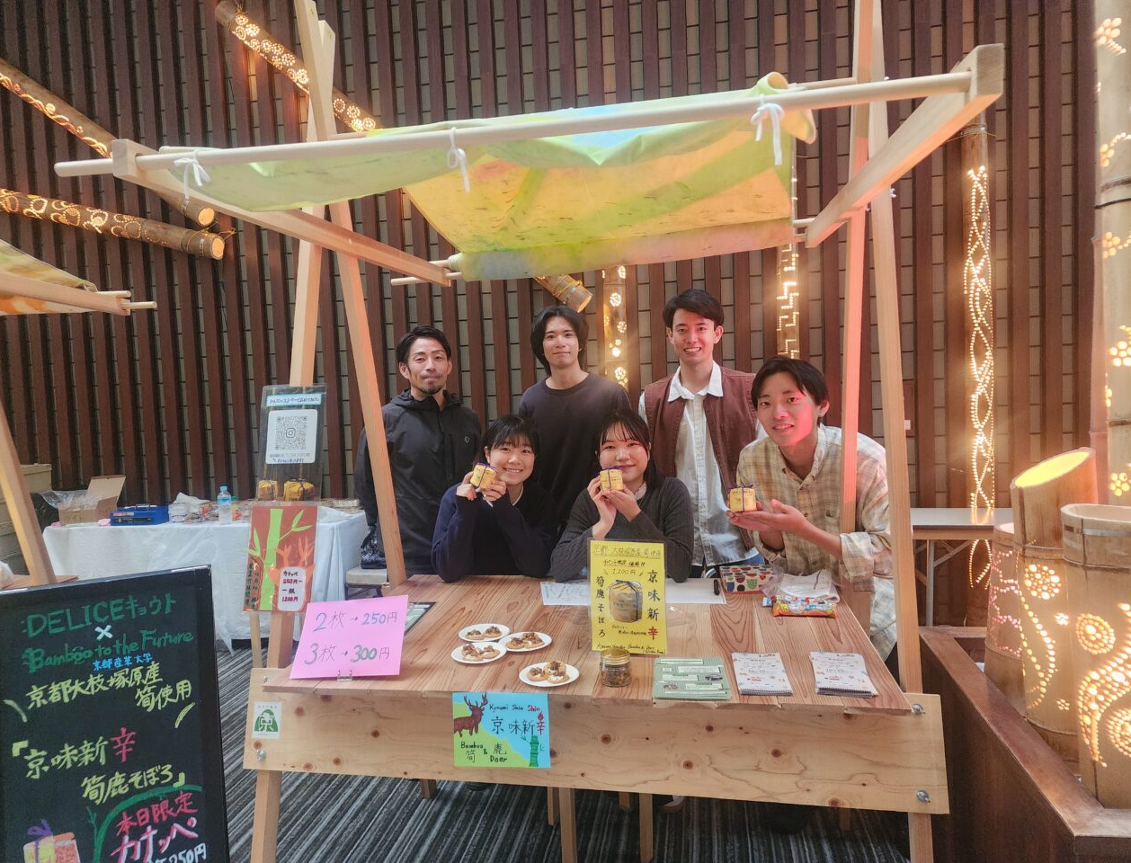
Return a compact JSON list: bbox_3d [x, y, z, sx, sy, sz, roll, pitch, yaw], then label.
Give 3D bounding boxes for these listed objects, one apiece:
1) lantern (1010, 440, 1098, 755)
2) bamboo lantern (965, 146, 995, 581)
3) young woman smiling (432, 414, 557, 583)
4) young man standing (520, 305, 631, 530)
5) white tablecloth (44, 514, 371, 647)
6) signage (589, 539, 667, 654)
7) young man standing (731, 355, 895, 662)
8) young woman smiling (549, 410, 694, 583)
[{"bbox_3d":[1.032,0.360,1.600,0.165,0.630,0.165,-4,4,-30],"label":"lantern"},{"bbox_3d":[2.180,-0.281,4.030,0.150,2.700,0.150,-2,4,10],"label":"bamboo lantern"},{"bbox_3d":[-0.227,0.615,2.520,0.480,1.320,0.720,-2,4,-2],"label":"young woman smiling"},{"bbox_3d":[0.036,0.377,2.950,0.480,1.720,0.300,-2,4,5],"label":"young man standing"},{"bbox_3d":[-2.110,0.844,4.530,1.820,0.670,0.480,-2,4,9],"label":"white tablecloth"},{"bbox_3d":[0.151,0.399,1.840,0.186,0.266,0.020,-2,-5,10],"label":"signage"},{"bbox_3d":[0.730,0.514,2.220,0.520,1.470,0.600,-1,4,19],"label":"young man standing"},{"bbox_3d":[0.182,0.595,2.480,0.500,1.320,0.720,-2,4,5],"label":"young woman smiling"}]

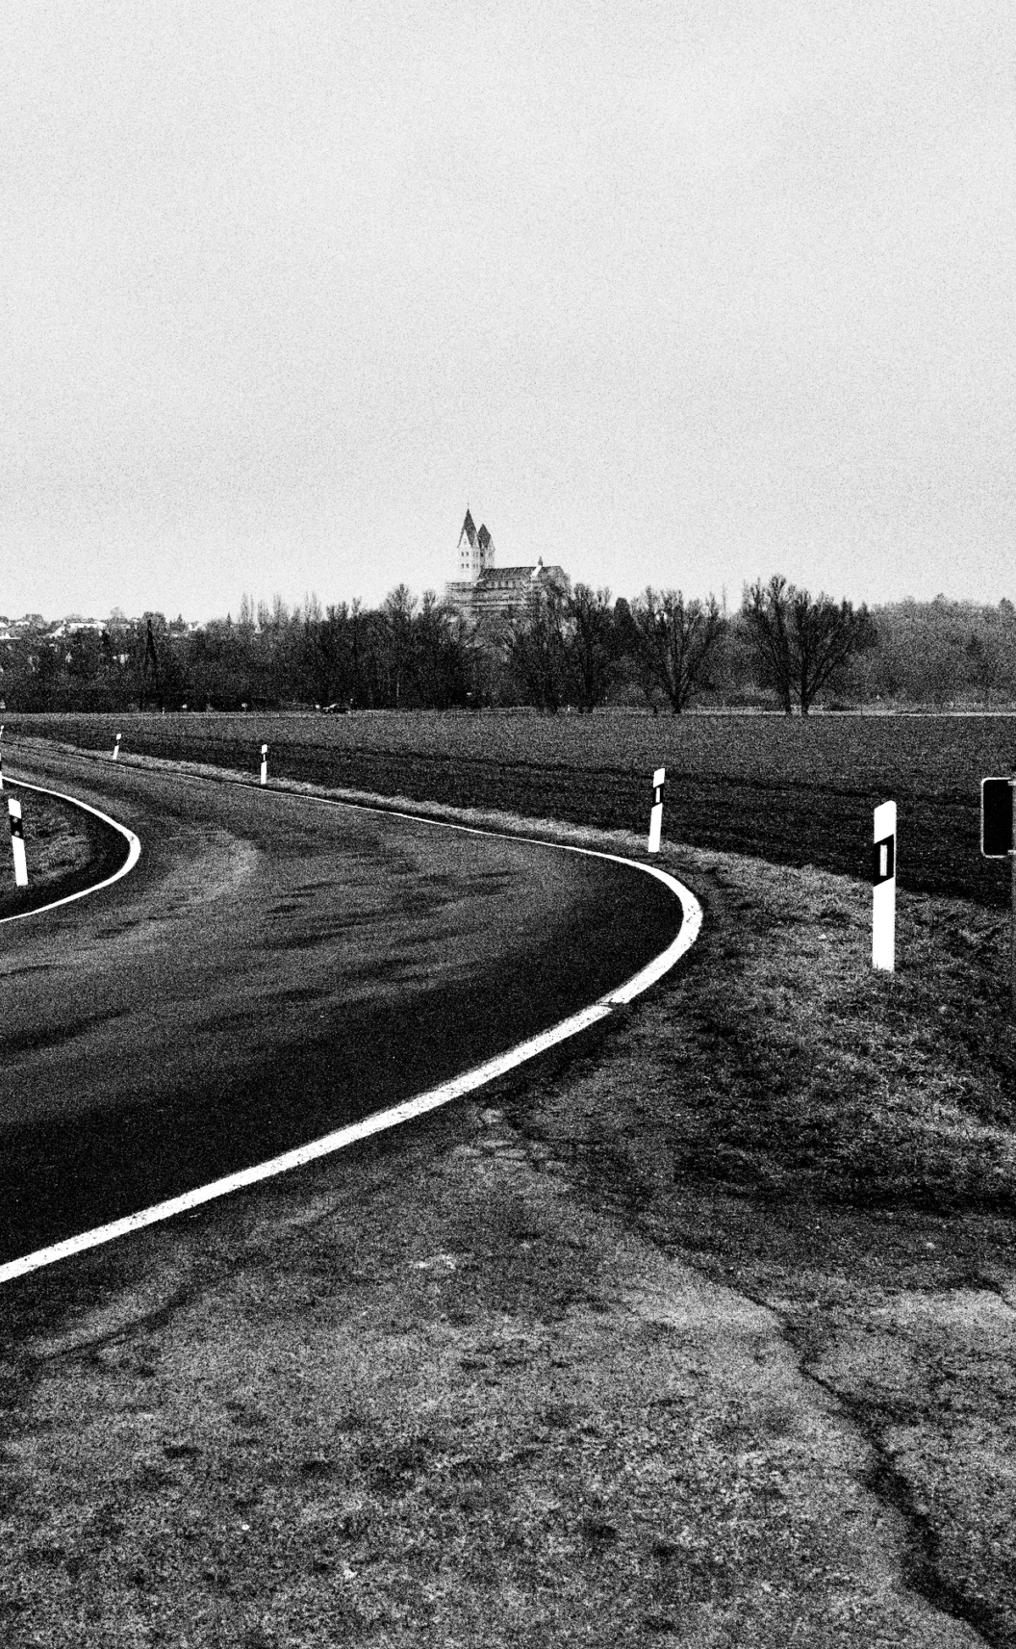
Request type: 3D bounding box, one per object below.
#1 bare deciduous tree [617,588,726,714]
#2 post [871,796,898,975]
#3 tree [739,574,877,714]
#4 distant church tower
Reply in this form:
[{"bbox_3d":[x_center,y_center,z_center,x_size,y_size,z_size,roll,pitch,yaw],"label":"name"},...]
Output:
[{"bbox_3d":[22.344,-23.677,262.000,14.534,17.100,13.807,0,4,5],"label":"bare deciduous tree"},{"bbox_3d":[2.202,0.362,11.200,0.120,1.000,0.100,2,4,25],"label":"post"},{"bbox_3d":[39.255,-23.597,250.000,17.518,18.325,16.642,1,4,9],"label":"tree"},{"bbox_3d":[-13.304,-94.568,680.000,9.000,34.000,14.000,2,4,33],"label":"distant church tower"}]

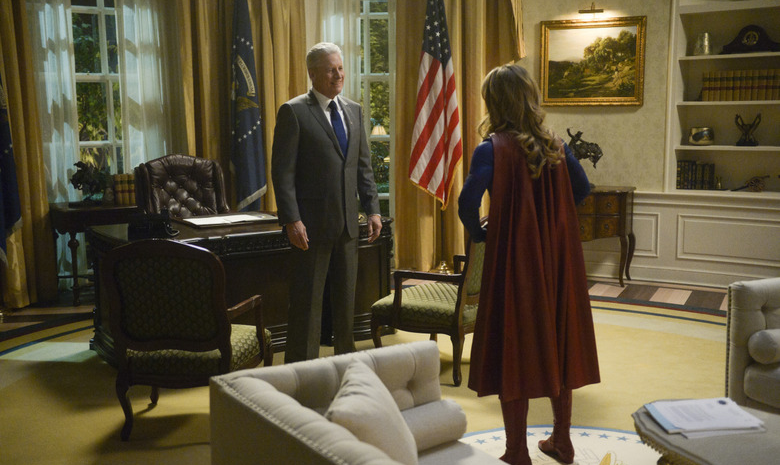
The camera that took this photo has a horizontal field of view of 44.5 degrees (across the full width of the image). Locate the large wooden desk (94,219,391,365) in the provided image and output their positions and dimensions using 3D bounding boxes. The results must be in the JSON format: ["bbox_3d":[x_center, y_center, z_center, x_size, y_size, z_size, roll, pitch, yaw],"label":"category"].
[{"bbox_3d":[-1.025,0.327,6.554,1.830,0.790,1.020,-6,11,-29],"label":"large wooden desk"}]

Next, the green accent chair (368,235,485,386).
[{"bbox_3d":[0.338,0.352,5.674,0.660,0.980,0.660,5,11,34],"label":"green accent chair"}]

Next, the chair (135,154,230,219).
[{"bbox_3d":[-1.555,0.007,7.332,0.710,1.190,0.780,-5,10,-23],"label":"chair"}]

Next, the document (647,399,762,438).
[{"bbox_3d":[1.065,0.628,3.244,0.310,0.020,0.320,-1,7,-8],"label":"document"}]

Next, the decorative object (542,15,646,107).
[{"bbox_3d":[1.695,-1.427,7.989,0.890,0.730,0.060,4,10,27],"label":"decorative object"}]

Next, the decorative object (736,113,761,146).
[{"bbox_3d":[3.068,-0.886,8.171,0.200,0.270,0.110,5,9,35],"label":"decorative object"}]

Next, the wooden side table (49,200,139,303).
[{"bbox_3d":[-2.329,0.157,8.144,0.950,0.780,0.500,-5,8,-32],"label":"wooden side table"}]

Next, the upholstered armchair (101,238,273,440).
[{"bbox_3d":[-0.984,0.487,4.781,0.650,0.940,0.690,0,7,6],"label":"upholstered armchair"}]

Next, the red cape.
[{"bbox_3d":[0.641,0.123,4.279,0.500,1.140,0.330,-3,8,-20],"label":"red cape"}]

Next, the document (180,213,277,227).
[{"bbox_3d":[-1.091,-0.085,6.539,0.580,0.025,0.340,-5,9,-33],"label":"document"}]

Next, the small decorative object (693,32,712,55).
[{"bbox_3d":[2.722,-1.641,8.293,0.140,0.200,0.140,5,9,35],"label":"small decorative object"}]

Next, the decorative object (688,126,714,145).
[{"bbox_3d":[2.743,-0.841,8.383,0.190,0.150,0.190,5,9,35],"label":"decorative object"}]

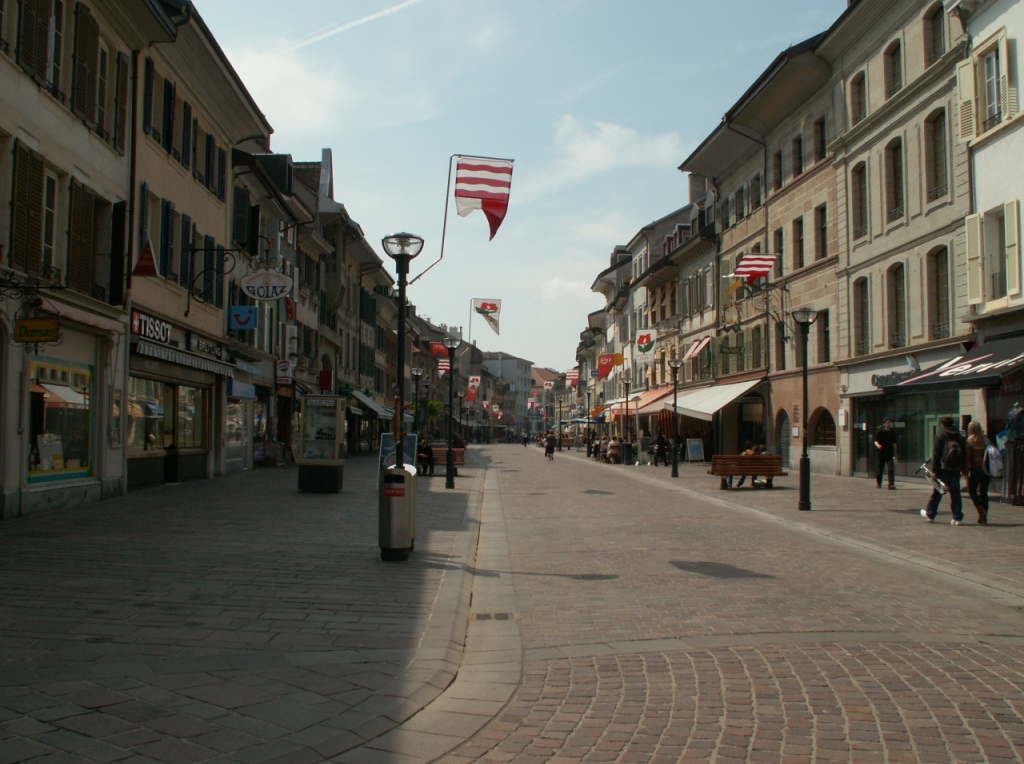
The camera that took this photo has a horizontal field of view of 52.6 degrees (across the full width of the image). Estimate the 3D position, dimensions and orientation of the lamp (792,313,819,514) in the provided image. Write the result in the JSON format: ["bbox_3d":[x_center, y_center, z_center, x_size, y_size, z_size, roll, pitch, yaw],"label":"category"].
[{"bbox_3d":[5.694,0.539,20.100,0.500,3.950,0.500,0,-3,0],"label":"lamp"}]

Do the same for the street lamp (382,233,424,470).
[{"bbox_3d":[-1.332,0.159,12.650,0.510,3.950,0.510,0,-3,0],"label":"street lamp"}]

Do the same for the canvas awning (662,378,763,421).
[{"bbox_3d":[9.250,0.950,47.600,2.400,1.800,7.400,0,-3,-4],"label":"canvas awning"}]

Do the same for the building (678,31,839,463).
[{"bbox_3d":[14.600,-4.496,44.200,12.000,16.200,16.300,0,-3,-4],"label":"building"}]

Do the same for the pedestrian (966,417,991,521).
[{"bbox_3d":[7.938,1.543,17.600,0.500,1.710,0.480,1,-3,-7],"label":"pedestrian"}]

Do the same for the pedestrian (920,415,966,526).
[{"bbox_3d":[7.302,1.500,17.500,0.660,1.790,0.620,1,-3,-12],"label":"pedestrian"}]

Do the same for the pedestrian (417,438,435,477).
[{"bbox_3d":[-3.016,2.632,36.100,0.600,1.280,0.800,0,-3,3],"label":"pedestrian"}]

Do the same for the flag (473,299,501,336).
[{"bbox_3d":[-0.677,-1.740,27.500,0.740,0.960,0.150,0,-3,-2],"label":"flag"}]

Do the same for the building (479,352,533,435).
[{"bbox_3d":[-3.000,2.500,206.000,12.000,17.200,14.500,0,-3,12],"label":"building"}]

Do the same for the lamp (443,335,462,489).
[{"bbox_3d":[-1.560,0.816,27.050,0.510,3.950,0.510,0,-3,0],"label":"lamp"}]

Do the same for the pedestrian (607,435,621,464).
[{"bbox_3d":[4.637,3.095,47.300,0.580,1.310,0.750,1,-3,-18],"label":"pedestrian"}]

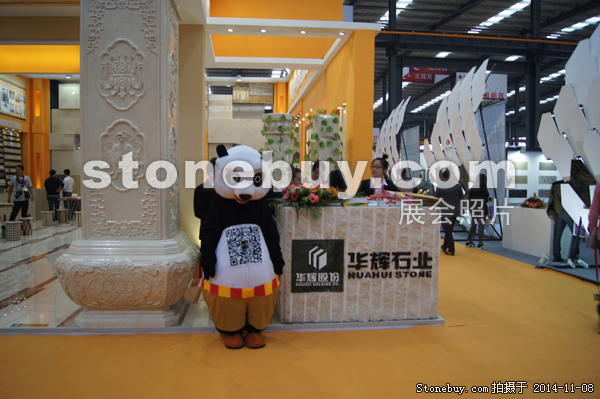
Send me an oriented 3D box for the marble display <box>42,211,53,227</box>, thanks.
[{"bbox_3d":[-7.386,0.574,13.179,0.330,0.420,0.330,0,3,-6],"label":"marble display"}]

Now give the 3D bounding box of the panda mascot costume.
[{"bbox_3d":[-0.512,0.386,4.035,0.720,1.740,0.540,0,2,-7],"label":"panda mascot costume"}]

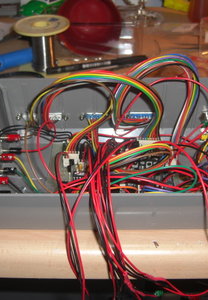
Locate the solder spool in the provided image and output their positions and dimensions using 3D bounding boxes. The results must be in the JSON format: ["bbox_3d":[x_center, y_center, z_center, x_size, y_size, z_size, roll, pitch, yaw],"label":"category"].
[{"bbox_3d":[-0.073,-0.127,0.542,0.065,0.057,0.065,0,39,0],"label":"solder spool"}]

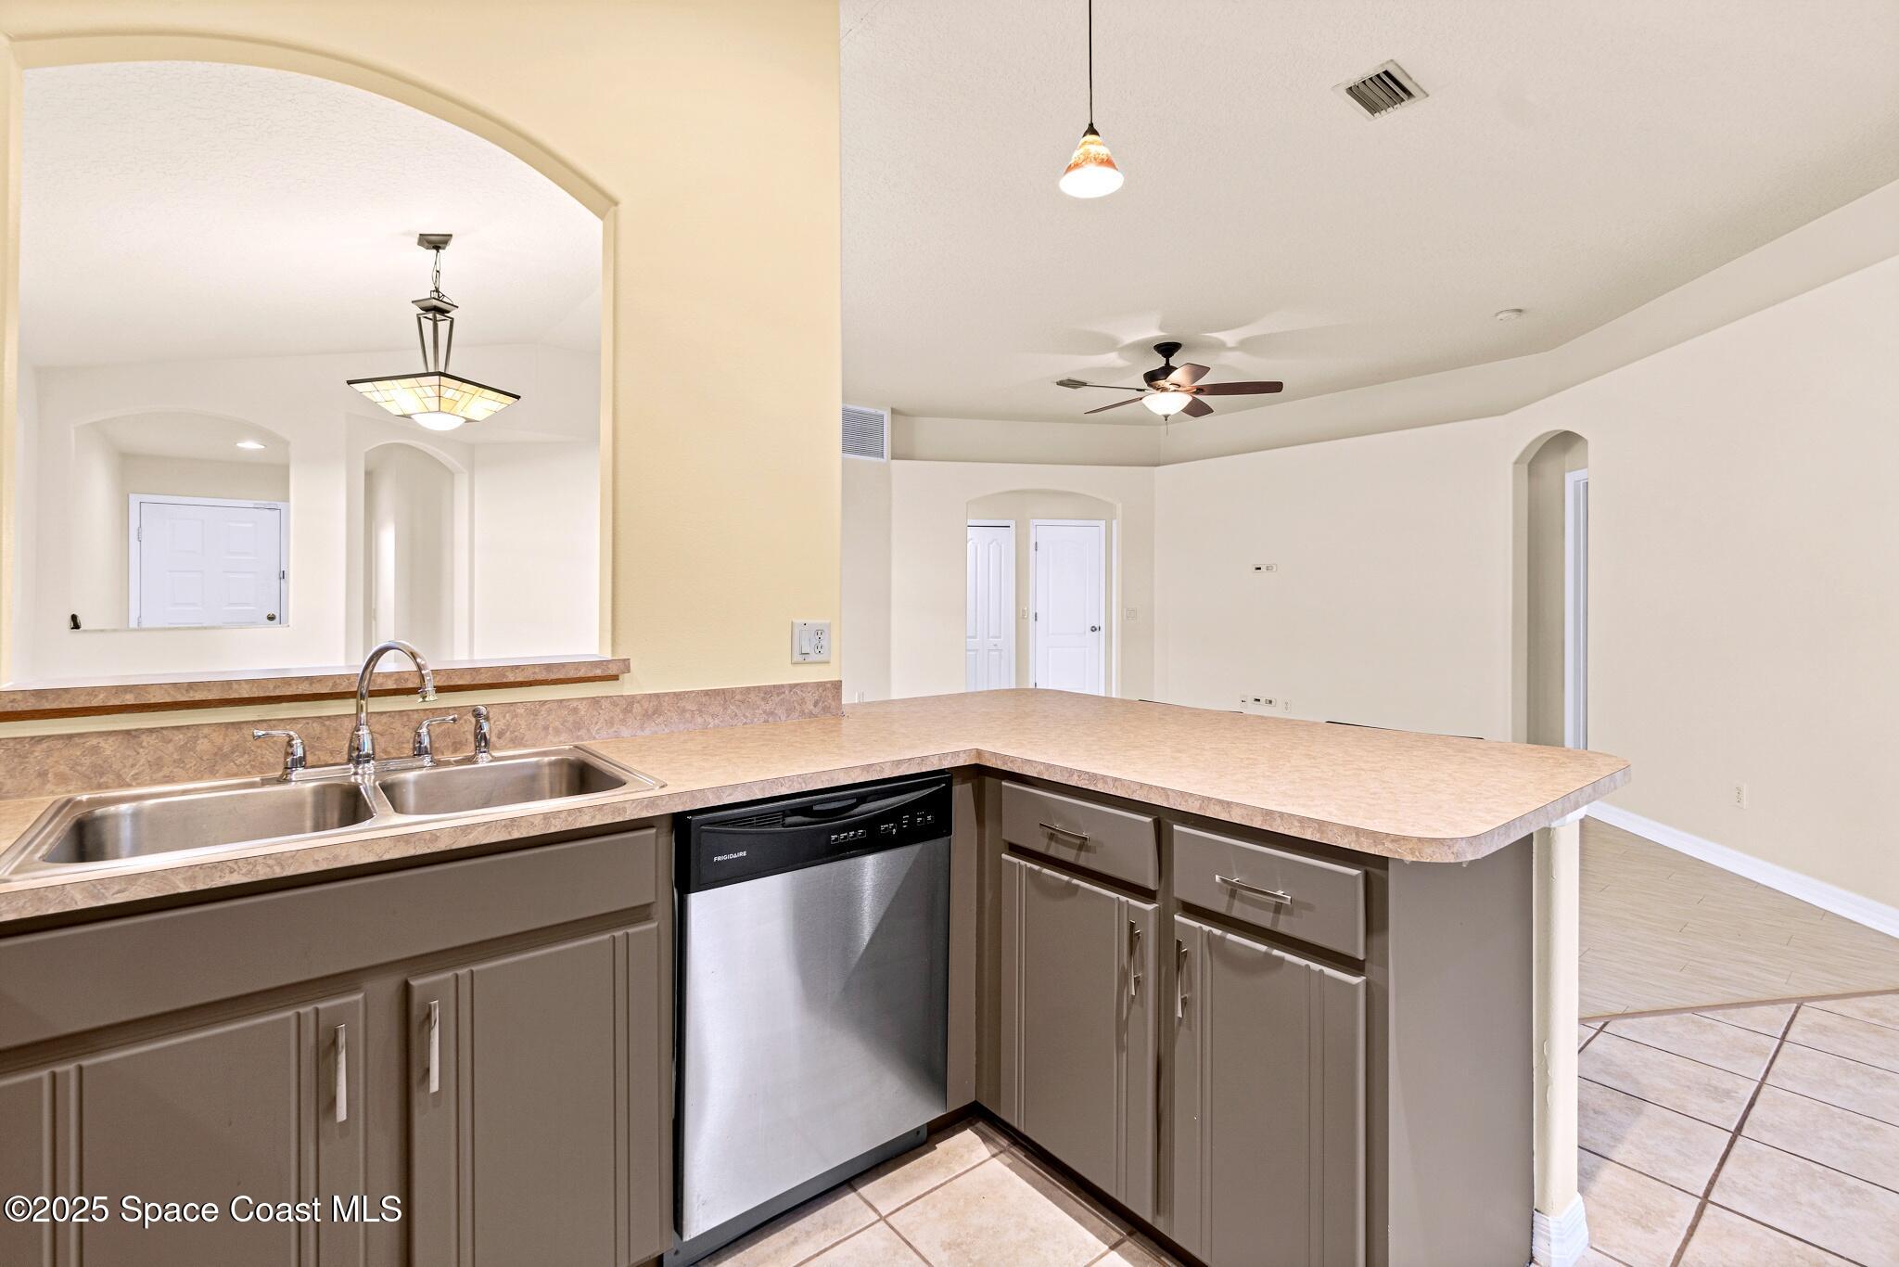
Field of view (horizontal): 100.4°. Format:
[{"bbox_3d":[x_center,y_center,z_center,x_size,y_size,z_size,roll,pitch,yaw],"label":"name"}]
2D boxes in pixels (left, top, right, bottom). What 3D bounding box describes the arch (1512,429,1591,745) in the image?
[{"bbox_3d":[3.823,-0.113,4.980,0.120,2.305,0.770,0,2,7],"label":"arch"}]

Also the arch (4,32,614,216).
[{"bbox_3d":[-1.234,-1.097,1.682,0.980,0.150,0.125,-1,2,-38],"label":"arch"}]

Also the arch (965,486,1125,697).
[{"bbox_3d":[0.885,-0.212,7.530,1.510,2.290,0.130,0,2,-9],"label":"arch"}]

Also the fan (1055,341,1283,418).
[{"bbox_3d":[1.465,-1.690,5.300,1.370,0.500,1.340,0,1,0],"label":"fan"}]

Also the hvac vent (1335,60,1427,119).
[{"bbox_3d":[1.481,-1.850,2.716,0.290,0.030,0.190,-1,2,-38],"label":"hvac vent"}]

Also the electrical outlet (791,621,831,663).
[{"bbox_3d":[-0.396,0.025,2.258,0.122,0.122,0.012,-1,2,-38],"label":"electrical outlet"}]

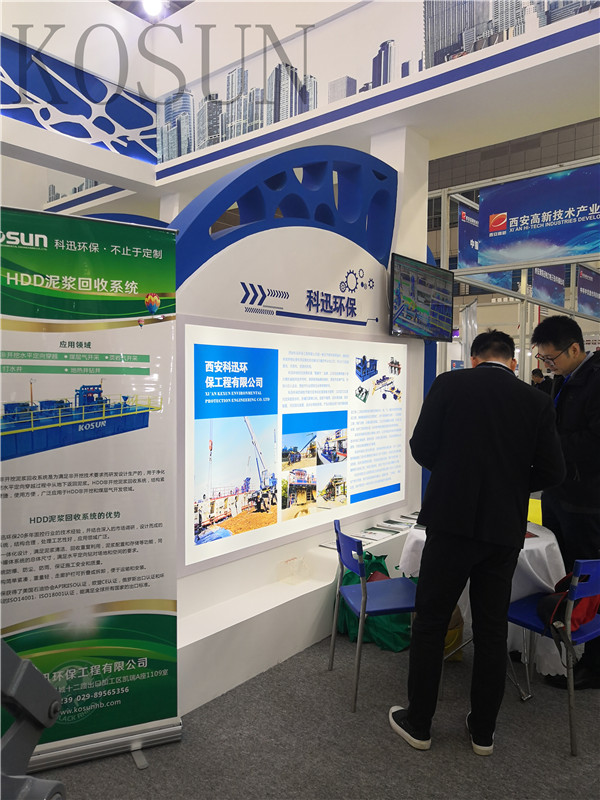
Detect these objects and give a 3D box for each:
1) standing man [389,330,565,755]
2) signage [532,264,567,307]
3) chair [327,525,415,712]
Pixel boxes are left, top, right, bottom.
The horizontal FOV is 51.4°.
[{"bbox_3d":[0.770,0.540,2.680,0.670,1.670,0.530,0,2,11],"label":"standing man"},{"bbox_3d":[4.450,-2.200,11.110,0.030,0.940,1.830,1,2,38],"label":"signage"},{"bbox_3d":[0.400,0.989,2.979,0.450,0.755,0.430,0,2,-13],"label":"chair"}]

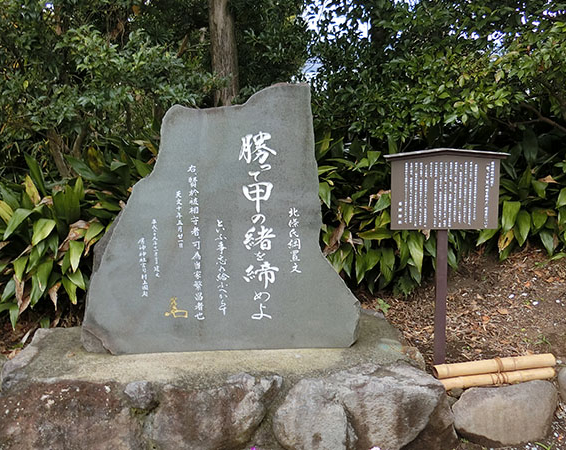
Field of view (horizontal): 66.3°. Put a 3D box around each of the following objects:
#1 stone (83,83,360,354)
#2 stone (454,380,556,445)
[{"bbox_3d":[-0.405,-0.031,2.792,1.720,1.640,0.300,-1,8,-2],"label":"stone"},{"bbox_3d":[1.282,1.054,2.511,0.550,0.280,0.330,-1,8,0],"label":"stone"}]

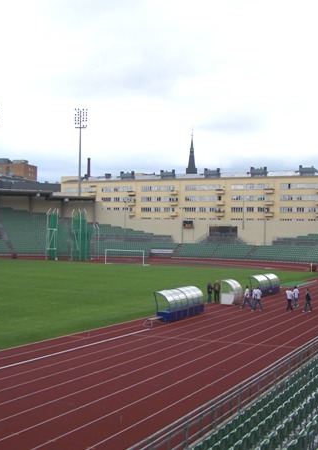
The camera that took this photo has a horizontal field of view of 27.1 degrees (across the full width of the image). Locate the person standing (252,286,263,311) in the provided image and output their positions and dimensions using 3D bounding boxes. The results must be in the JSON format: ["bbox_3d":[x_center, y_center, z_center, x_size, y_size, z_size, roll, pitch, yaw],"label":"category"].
[{"bbox_3d":[7.380,5.557,49.200,0.680,1.760,0.520,1,-1,30],"label":"person standing"}]

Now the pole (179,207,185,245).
[{"bbox_3d":[5.745,0.169,159.000,1.500,8.800,0.700,1,-1,26],"label":"pole"}]

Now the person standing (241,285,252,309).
[{"bbox_3d":[6.735,5.557,50.700,0.720,1.760,0.500,1,-1,22],"label":"person standing"}]

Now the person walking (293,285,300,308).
[{"bbox_3d":[10.732,5.623,51.300,0.480,1.720,0.500,0,-1,44],"label":"person walking"}]

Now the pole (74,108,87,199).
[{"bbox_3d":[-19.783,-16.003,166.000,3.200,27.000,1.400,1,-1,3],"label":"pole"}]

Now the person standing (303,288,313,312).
[{"bbox_3d":[11.039,5.601,48.800,0.680,1.770,0.500,1,-1,16],"label":"person standing"}]

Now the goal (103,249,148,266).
[{"bbox_3d":[-5.409,5.679,114.198,7.440,2.500,2.000,1,-1,26],"label":"goal"}]

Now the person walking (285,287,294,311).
[{"bbox_3d":[9.809,5.610,49.400,0.520,1.700,0.500,2,-1,-37],"label":"person walking"}]

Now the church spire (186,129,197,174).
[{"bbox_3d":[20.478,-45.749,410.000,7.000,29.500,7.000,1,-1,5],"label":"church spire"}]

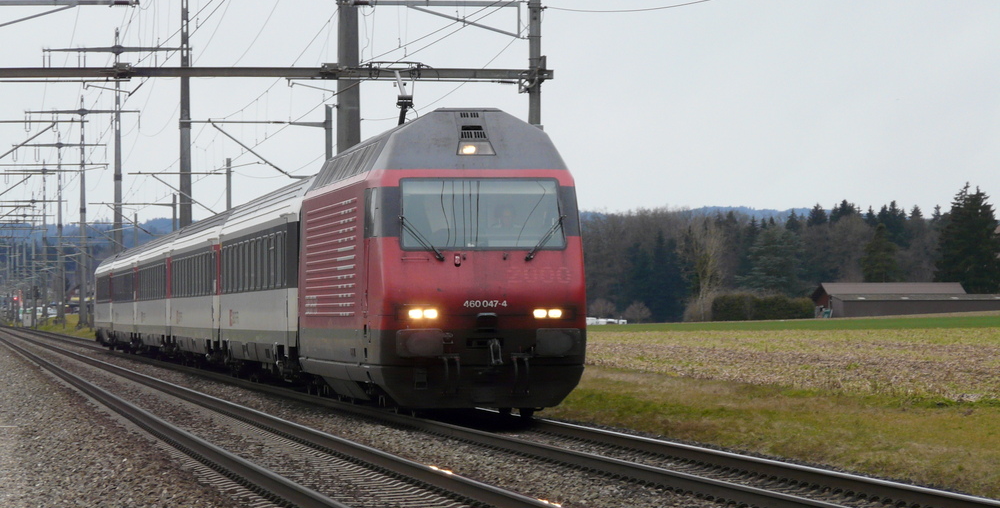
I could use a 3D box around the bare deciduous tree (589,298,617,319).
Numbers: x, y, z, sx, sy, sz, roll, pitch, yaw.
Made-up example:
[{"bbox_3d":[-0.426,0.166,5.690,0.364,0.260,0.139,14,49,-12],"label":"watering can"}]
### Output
[{"bbox_3d":[15.461,8.711,780.000,4.220,4.300,4.220,0,-1,0],"label":"bare deciduous tree"}]

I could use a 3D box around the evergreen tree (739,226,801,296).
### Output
[{"bbox_3d":[38.187,2.823,730.000,9.040,13.130,9.040,0,-1,0],"label":"evergreen tree"}]

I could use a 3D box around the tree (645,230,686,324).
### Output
[{"bbox_3d":[26.725,3.772,830.000,6.420,14.770,6.420,0,-1,0],"label":"tree"}]

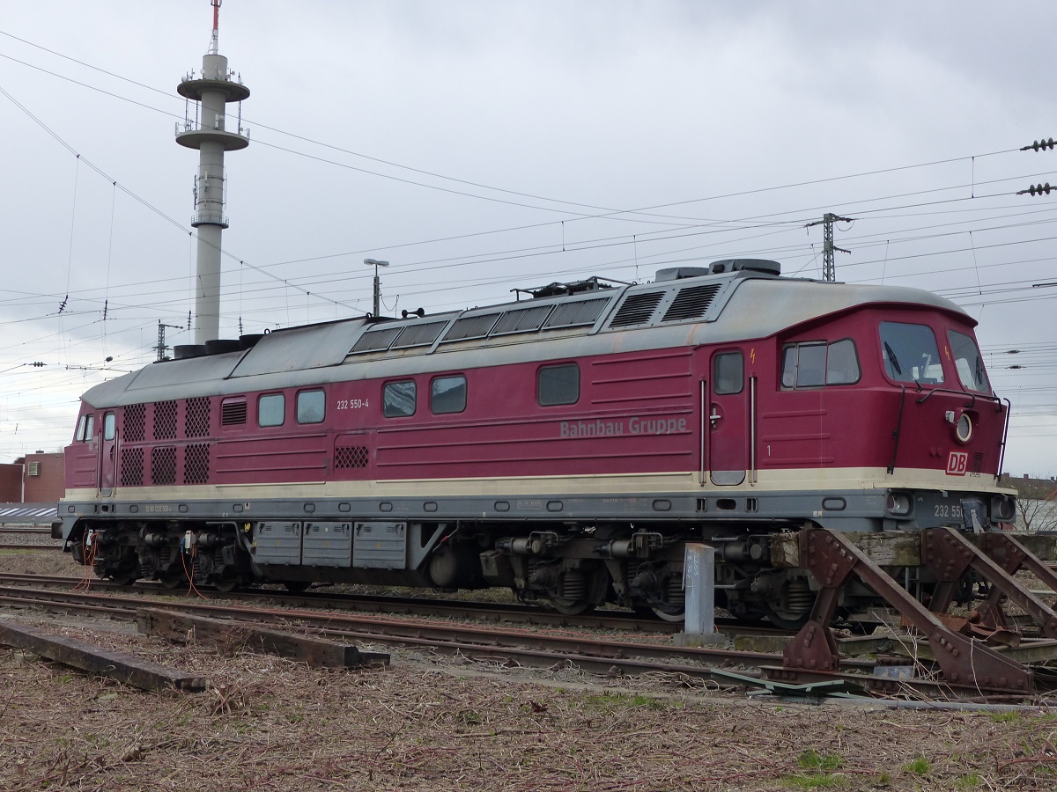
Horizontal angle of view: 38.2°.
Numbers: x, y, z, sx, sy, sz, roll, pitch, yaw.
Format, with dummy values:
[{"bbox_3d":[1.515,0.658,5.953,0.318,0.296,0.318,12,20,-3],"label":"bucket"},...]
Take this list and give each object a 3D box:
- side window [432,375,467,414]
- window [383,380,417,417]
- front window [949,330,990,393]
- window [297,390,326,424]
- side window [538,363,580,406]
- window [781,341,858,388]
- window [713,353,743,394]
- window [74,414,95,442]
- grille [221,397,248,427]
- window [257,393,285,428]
[{"bbox_3d":[-1.126,-0.005,21.881,0.070,0.533,0.782,5,-7,-43],"label":"side window"},{"bbox_3d":[-1.902,0.055,22.696,0.070,0.537,0.794,5,-7,-43],"label":"window"},{"bbox_3d":[5.274,-0.404,18.233,0.070,0.743,0.929,-22,-17,32],"label":"front window"},{"bbox_3d":[-3.444,0.183,24.316,0.070,0.550,0.782,5,-7,-43],"label":"window"},{"bbox_3d":[0.413,-0.136,20.265,0.070,0.550,0.792,5,-7,-43],"label":"side window"},{"bbox_3d":[3.351,-0.361,17.491,1.070,0.544,0.070,-4,-7,44],"label":"window"},{"bbox_3d":[2.400,-0.269,18.266,0.460,0.518,0.070,-4,-7,44],"label":"window"},{"bbox_3d":[-8.702,0.638,30.152,0.070,0.544,1.030,5,-7,-41],"label":"window"},{"bbox_3d":[-4.984,0.271,25.937,0.070,0.493,0.800,5,-7,-43],"label":"grille"},{"bbox_3d":[-4.212,0.250,25.123,0.070,0.537,0.776,5,-7,-43],"label":"window"}]

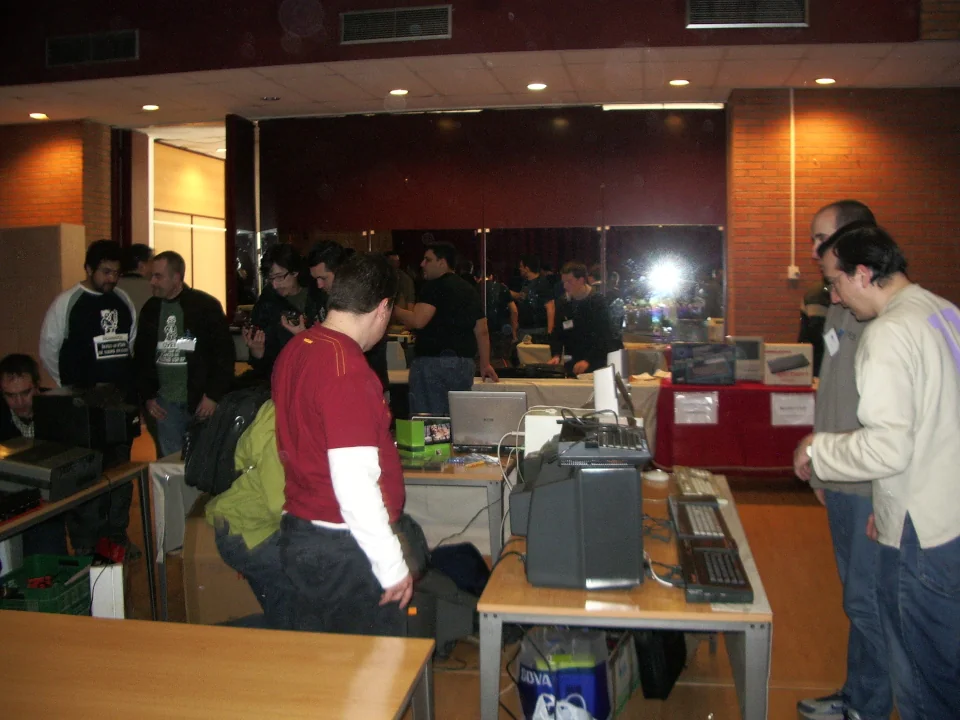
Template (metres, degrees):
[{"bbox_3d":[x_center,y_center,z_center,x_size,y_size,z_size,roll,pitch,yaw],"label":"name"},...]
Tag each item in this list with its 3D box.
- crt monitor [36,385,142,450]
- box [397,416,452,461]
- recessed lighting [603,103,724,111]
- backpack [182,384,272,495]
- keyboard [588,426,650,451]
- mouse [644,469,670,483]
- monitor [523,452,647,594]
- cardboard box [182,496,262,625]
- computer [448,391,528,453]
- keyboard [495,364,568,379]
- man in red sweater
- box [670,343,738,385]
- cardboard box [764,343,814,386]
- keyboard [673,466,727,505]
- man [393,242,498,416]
[{"bbox_3d":[-1.682,0.284,4.145,0.320,0.320,0.350,1,5,10],"label":"crt monitor"},{"bbox_3d":[-0.235,0.335,4.118,0.190,0.190,0.130,-3,6,-33],"label":"box"},{"bbox_3d":[1.616,-2.233,8.548,1.080,0.060,0.100,1,5,11],"label":"recessed lighting"},{"bbox_3d":[-0.951,0.291,3.600,0.220,0.430,0.300,22,-6,-14],"label":"backpack"},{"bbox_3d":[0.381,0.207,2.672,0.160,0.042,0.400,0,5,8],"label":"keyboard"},{"bbox_3d":[0.671,0.443,3.718,0.108,0.036,0.065,0,5,8],"label":"mouse"},{"bbox_3d":[0.261,0.409,2.624,0.335,0.325,0.345,0,5,6],"label":"monitor"},{"bbox_3d":[-0.921,0.884,3.896,0.450,0.630,0.360,-1,5,-14],"label":"cardboard box"},{"bbox_3d":[0.055,0.271,4.376,0.352,0.270,0.310,1,5,9],"label":"computer"},{"bbox_3d":[0.411,0.103,7.501,0.550,0.060,0.200,1,5,11],"label":"keyboard"},{"bbox_3d":[-0.360,0.515,2.574,0.410,1.590,0.500,-3,6,-30],"label":"man in red sweater"},{"bbox_3d":[1.604,0.029,6.950,0.445,0.295,0.120,1,5,10],"label":"box"},{"bbox_3d":[2.171,0.028,6.820,0.335,0.300,0.120,1,5,10],"label":"cardboard box"},{"bbox_3d":[0.803,0.457,3.556,0.180,0.060,0.420,1,5,10],"label":"keyboard"},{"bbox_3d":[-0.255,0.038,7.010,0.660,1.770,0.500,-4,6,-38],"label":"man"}]

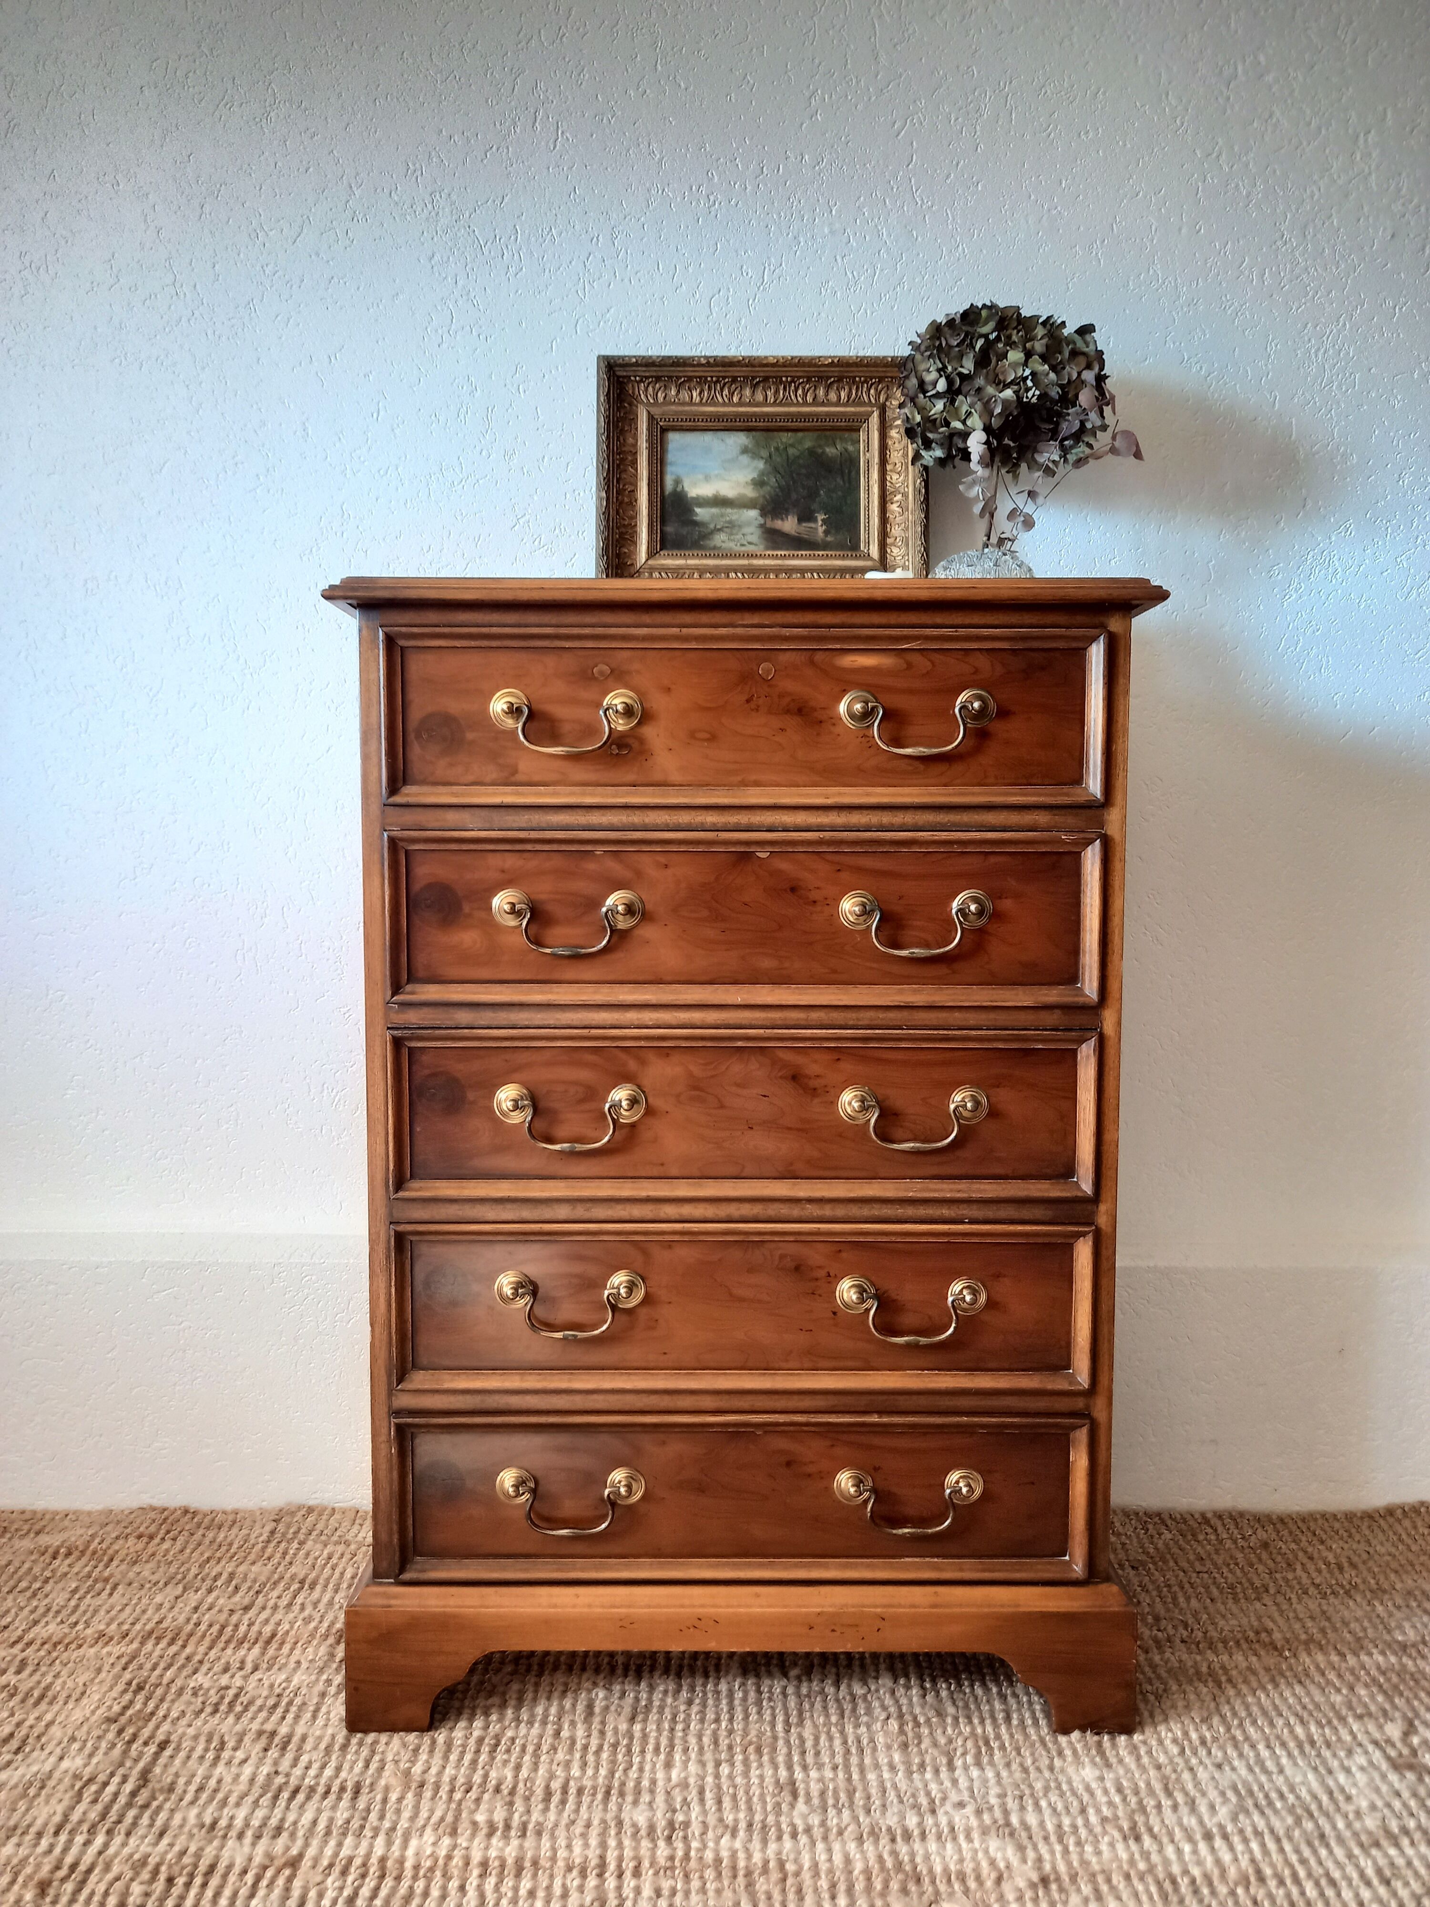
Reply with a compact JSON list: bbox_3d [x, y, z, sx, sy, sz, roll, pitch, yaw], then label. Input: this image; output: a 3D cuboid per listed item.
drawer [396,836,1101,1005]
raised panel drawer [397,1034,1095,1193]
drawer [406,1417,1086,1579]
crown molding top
[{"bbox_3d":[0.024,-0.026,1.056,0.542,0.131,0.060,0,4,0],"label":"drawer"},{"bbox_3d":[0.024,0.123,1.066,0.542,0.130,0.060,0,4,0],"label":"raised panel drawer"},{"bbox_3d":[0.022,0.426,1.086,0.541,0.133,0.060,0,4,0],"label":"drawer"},{"bbox_3d":[0.023,-0.276,1.193,0.624,0.023,0.361,0,4,0],"label":"crown molding top"}]

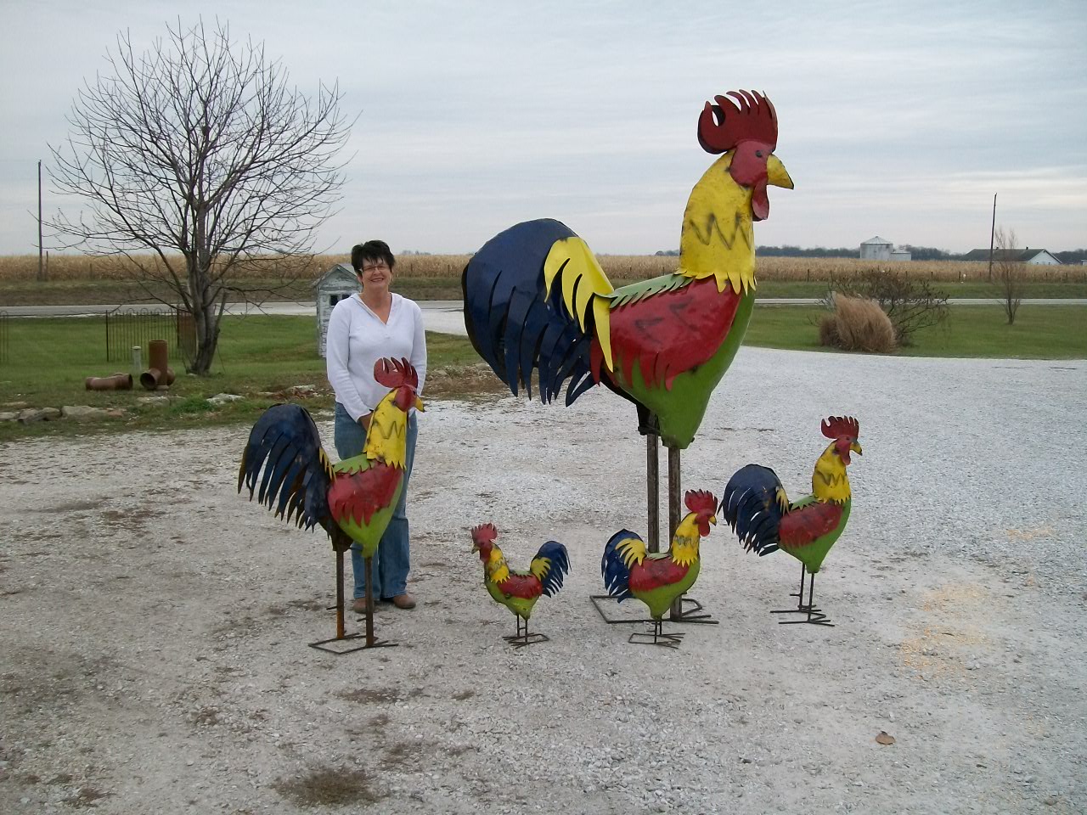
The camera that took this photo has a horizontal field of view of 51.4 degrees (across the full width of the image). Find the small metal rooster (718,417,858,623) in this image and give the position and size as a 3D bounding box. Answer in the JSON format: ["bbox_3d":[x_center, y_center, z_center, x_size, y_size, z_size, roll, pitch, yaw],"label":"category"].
[{"bbox_3d":[1.095,0.485,5.011,0.622,0.908,0.260,0,7,-3],"label":"small metal rooster"}]

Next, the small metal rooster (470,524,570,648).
[{"bbox_3d":[-0.090,0.721,4.695,0.432,0.502,0.190,-2,8,-20],"label":"small metal rooster"}]

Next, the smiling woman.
[{"bbox_3d":[-0.768,0.082,5.117,0.470,1.650,0.340,-2,8,-16],"label":"smiling woman"}]

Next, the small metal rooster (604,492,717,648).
[{"bbox_3d":[0.478,0.652,4.704,0.478,0.645,0.220,2,8,13],"label":"small metal rooster"}]

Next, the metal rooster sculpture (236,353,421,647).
[{"bbox_3d":[-0.820,0.397,4.584,0.836,1.178,0.330,-6,10,-43],"label":"metal rooster sculpture"}]

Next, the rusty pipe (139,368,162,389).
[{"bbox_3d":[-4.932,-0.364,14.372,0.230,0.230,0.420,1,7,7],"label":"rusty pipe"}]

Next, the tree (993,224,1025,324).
[{"bbox_3d":[13.036,-3.673,31.402,0.896,2.696,0.896,0,7,0],"label":"tree"}]

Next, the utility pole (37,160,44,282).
[{"bbox_3d":[-31.989,-11.739,71.513,0.270,7.585,0.270,-3,8,-24],"label":"utility pole"}]

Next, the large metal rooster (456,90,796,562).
[{"bbox_3d":[0.373,-0.229,4.995,1.453,2.316,0.600,0,7,-7],"label":"large metal rooster"}]

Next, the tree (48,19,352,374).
[{"bbox_3d":[-5.013,-3.007,16.258,4.267,5.008,4.139,0,7,0],"label":"tree"}]

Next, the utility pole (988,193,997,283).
[{"bbox_3d":[43.515,-16.423,109.456,0.280,8.540,0.280,1,7,0],"label":"utility pole"}]

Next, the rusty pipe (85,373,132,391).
[{"bbox_3d":[-5.424,-0.329,14.122,0.620,0.220,0.250,0,7,2],"label":"rusty pipe"}]

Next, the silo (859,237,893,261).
[{"bbox_3d":[67.787,-31.305,230.455,6.738,7.077,6.738,3,8,16],"label":"silo"}]

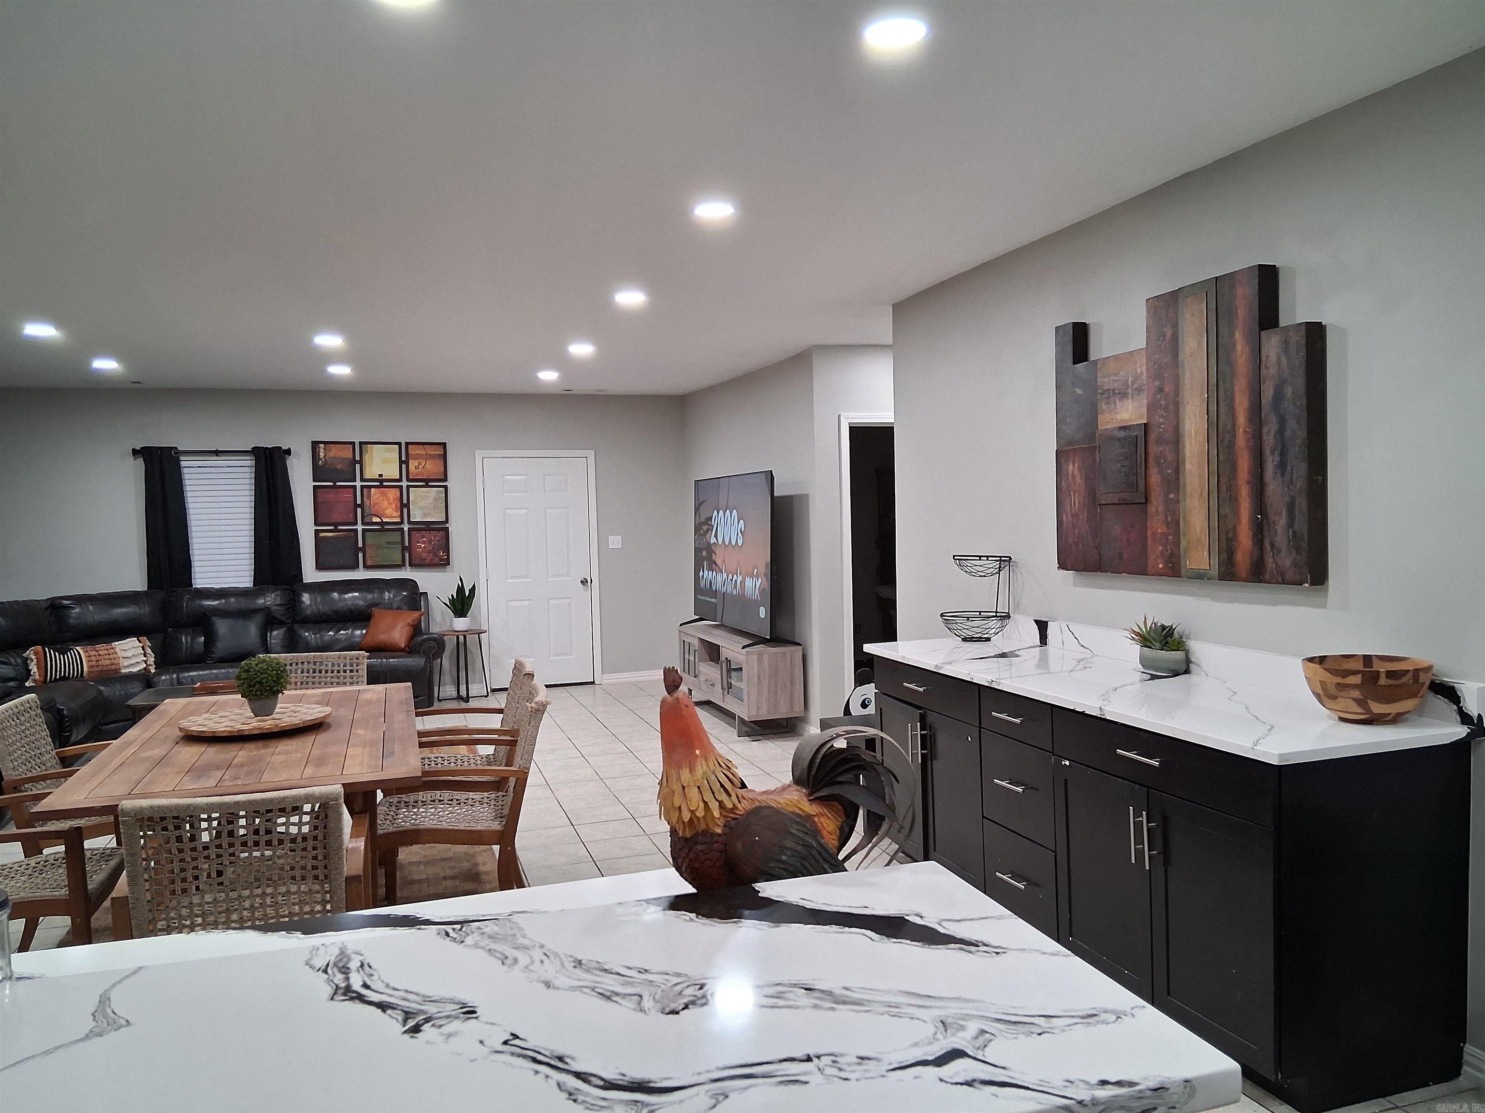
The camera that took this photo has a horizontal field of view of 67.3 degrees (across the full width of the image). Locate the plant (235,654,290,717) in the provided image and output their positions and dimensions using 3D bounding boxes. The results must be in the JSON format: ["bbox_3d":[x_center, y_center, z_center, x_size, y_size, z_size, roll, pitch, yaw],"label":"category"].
[{"bbox_3d":[-1.816,0.482,4.220,0.210,0.240,0.210,-2,2,-18],"label":"plant"}]

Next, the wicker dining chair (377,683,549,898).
[{"bbox_3d":[-1.027,0.938,4.059,0.610,0.870,0.590,-2,2,-18],"label":"wicker dining chair"}]

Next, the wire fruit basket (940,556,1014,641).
[{"bbox_3d":[1.029,0.181,4.944,0.310,0.385,0.310,0,3,31],"label":"wire fruit basket"}]

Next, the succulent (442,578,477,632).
[{"bbox_3d":[-2.380,0.393,9.365,0.320,0.473,0.300,-2,2,-18],"label":"succulent"}]

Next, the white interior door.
[{"bbox_3d":[-1.810,0.142,9.912,0.910,2.040,0.050,-2,2,-18],"label":"white interior door"}]

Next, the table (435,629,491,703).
[{"bbox_3d":[-2.351,0.914,9.390,0.430,0.564,0.430,-2,2,-18],"label":"table"}]

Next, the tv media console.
[{"bbox_3d":[-0.041,0.892,8.023,0.400,0.606,1.520,-2,2,-20],"label":"tv media console"}]

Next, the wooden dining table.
[{"bbox_3d":[-1.724,1.012,4.107,1.020,0.750,1.985,-2,2,-18],"label":"wooden dining table"}]

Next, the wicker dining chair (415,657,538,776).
[{"bbox_3d":[-1.216,0.914,4.786,0.610,0.870,0.590,-2,2,-19],"label":"wicker dining chair"}]

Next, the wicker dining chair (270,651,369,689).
[{"bbox_3d":[-1.959,0.919,5.097,0.590,0.870,0.610,-2,2,-18],"label":"wicker dining chair"}]

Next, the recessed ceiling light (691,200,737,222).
[{"bbox_3d":[-0.101,-1.260,4.074,0.165,0.025,0.165,-1,2,0],"label":"recessed ceiling light"}]

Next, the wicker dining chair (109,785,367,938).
[{"bbox_3d":[-1.254,0.987,2.940,0.590,0.870,0.610,-2,2,-13],"label":"wicker dining chair"}]

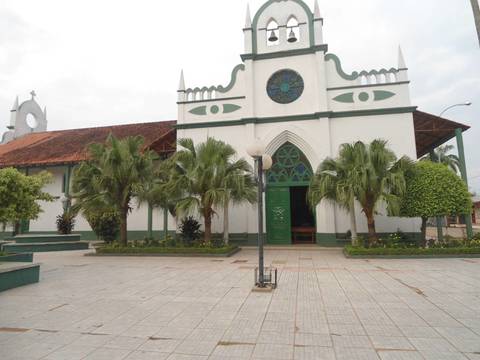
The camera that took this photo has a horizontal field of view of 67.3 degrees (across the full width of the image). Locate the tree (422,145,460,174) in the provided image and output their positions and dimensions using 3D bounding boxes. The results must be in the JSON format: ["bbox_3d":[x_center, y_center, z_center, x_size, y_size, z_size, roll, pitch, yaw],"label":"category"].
[{"bbox_3d":[19.653,0.684,34.560,4.000,8.310,4.000,-2,-6,10],"label":"tree"}]

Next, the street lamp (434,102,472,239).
[{"bbox_3d":[15.101,-0.740,25.270,2.200,9.530,0.300,-2,-6,13],"label":"street lamp"}]

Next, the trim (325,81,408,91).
[{"bbox_3d":[6.513,-4.795,18.392,4.050,0.130,0.180,-2,-6,10],"label":"trim"}]

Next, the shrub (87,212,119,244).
[{"bbox_3d":[-7.573,2.607,20.000,1.750,1.800,1.700,-2,-6,13],"label":"shrub"}]

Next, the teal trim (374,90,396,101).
[{"bbox_3d":[7.565,-4.386,18.835,1.086,0.535,0.080,-2,-6,13],"label":"teal trim"}]

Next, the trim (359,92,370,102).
[{"bbox_3d":[6.566,-4.382,19.066,0.536,0.508,0.080,-2,-6,13],"label":"trim"}]

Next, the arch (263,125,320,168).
[{"bbox_3d":[2.690,-1.672,18.832,2.900,2.100,0.400,-2,-6,10],"label":"arch"}]

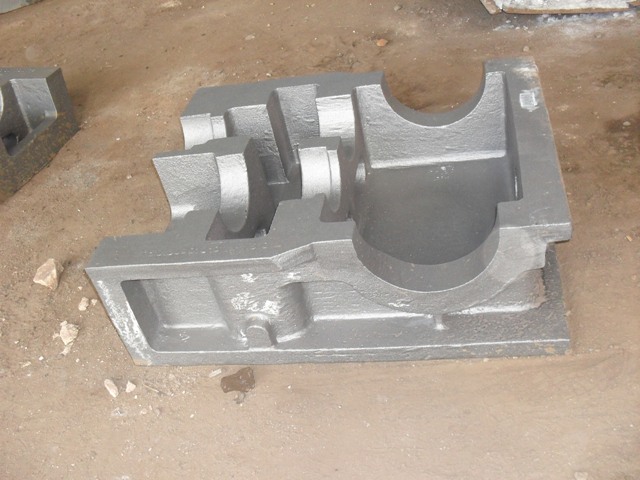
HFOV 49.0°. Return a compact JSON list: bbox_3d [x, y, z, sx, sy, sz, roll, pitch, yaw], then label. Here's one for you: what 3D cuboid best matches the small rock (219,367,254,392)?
[{"bbox_3d":[-0.183,0.309,1.557,0.072,0.030,0.046,-14,38,0],"label":"small rock"}]

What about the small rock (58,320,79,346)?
[{"bbox_3d":[-0.640,0.238,1.788,0.044,0.034,0.050,-14,38,0],"label":"small rock"}]

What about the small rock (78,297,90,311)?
[{"bbox_3d":[-0.630,0.170,1.880,0.026,0.021,0.030,-14,38,0],"label":"small rock"}]

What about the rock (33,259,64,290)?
[{"bbox_3d":[-0.765,0.097,1.981,0.075,0.058,0.064,-14,38,0],"label":"rock"}]

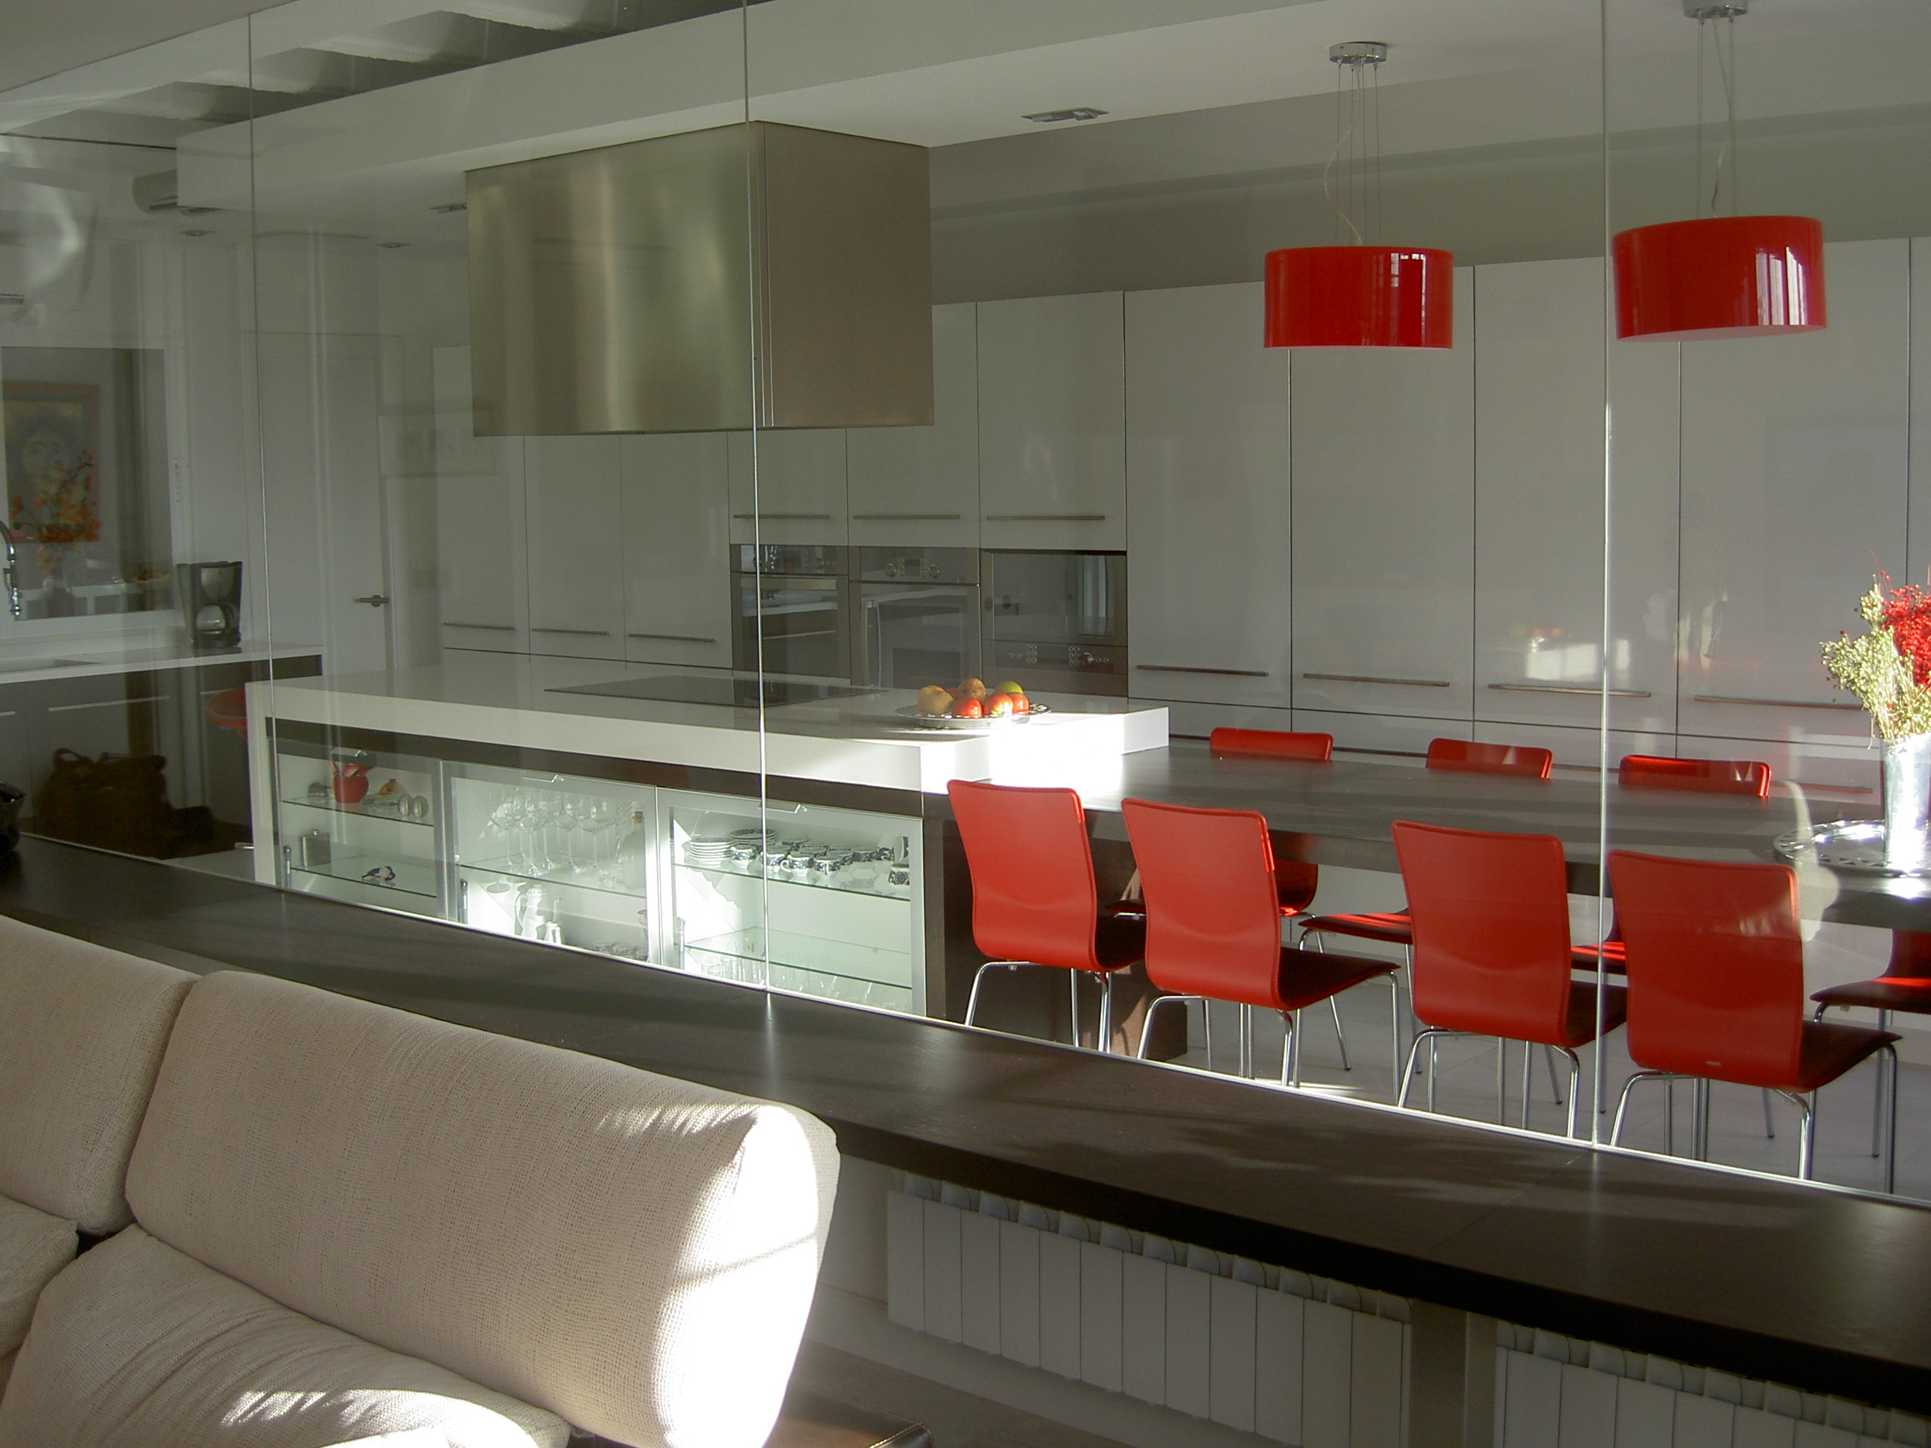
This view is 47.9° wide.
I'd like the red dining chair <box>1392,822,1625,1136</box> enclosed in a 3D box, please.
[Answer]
[{"bbox_3d":[1.059,0.593,4.116,0.440,0.860,0.520,5,9,41],"label":"red dining chair"}]

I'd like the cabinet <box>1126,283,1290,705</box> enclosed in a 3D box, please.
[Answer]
[{"bbox_3d":[0.915,-0.717,6.764,0.600,1.260,0.580,5,9,41],"label":"cabinet"}]

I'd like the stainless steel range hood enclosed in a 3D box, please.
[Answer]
[{"bbox_3d":[-0.752,-1.187,6.030,1.204,0.757,0.648,5,9,41],"label":"stainless steel range hood"}]

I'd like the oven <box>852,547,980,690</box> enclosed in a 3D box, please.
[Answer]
[{"bbox_3d":[0.003,-0.395,7.574,0.595,0.455,0.550,5,9,41],"label":"oven"}]

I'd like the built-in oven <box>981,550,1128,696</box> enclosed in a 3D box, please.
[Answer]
[{"bbox_3d":[0.457,-0.357,7.185,0.595,0.455,0.550,5,9,41],"label":"built-in oven"}]

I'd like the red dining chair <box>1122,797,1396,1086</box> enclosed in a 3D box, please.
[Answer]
[{"bbox_3d":[0.590,0.565,4.458,0.440,0.860,0.520,5,9,41],"label":"red dining chair"}]

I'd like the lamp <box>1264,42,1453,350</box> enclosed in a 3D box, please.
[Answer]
[{"bbox_3d":[0.815,-1.094,4.508,0.400,0.640,0.400,-1,7,0],"label":"lamp"}]

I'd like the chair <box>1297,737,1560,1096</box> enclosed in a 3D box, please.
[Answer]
[{"bbox_3d":[1.095,0.492,5.010,0.440,0.860,0.520,5,9,41],"label":"chair"}]

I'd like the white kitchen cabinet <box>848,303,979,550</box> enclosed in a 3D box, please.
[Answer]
[{"bbox_3d":[-0.175,-0.993,7.308,0.597,0.803,0.025,5,9,41],"label":"white kitchen cabinet"}]

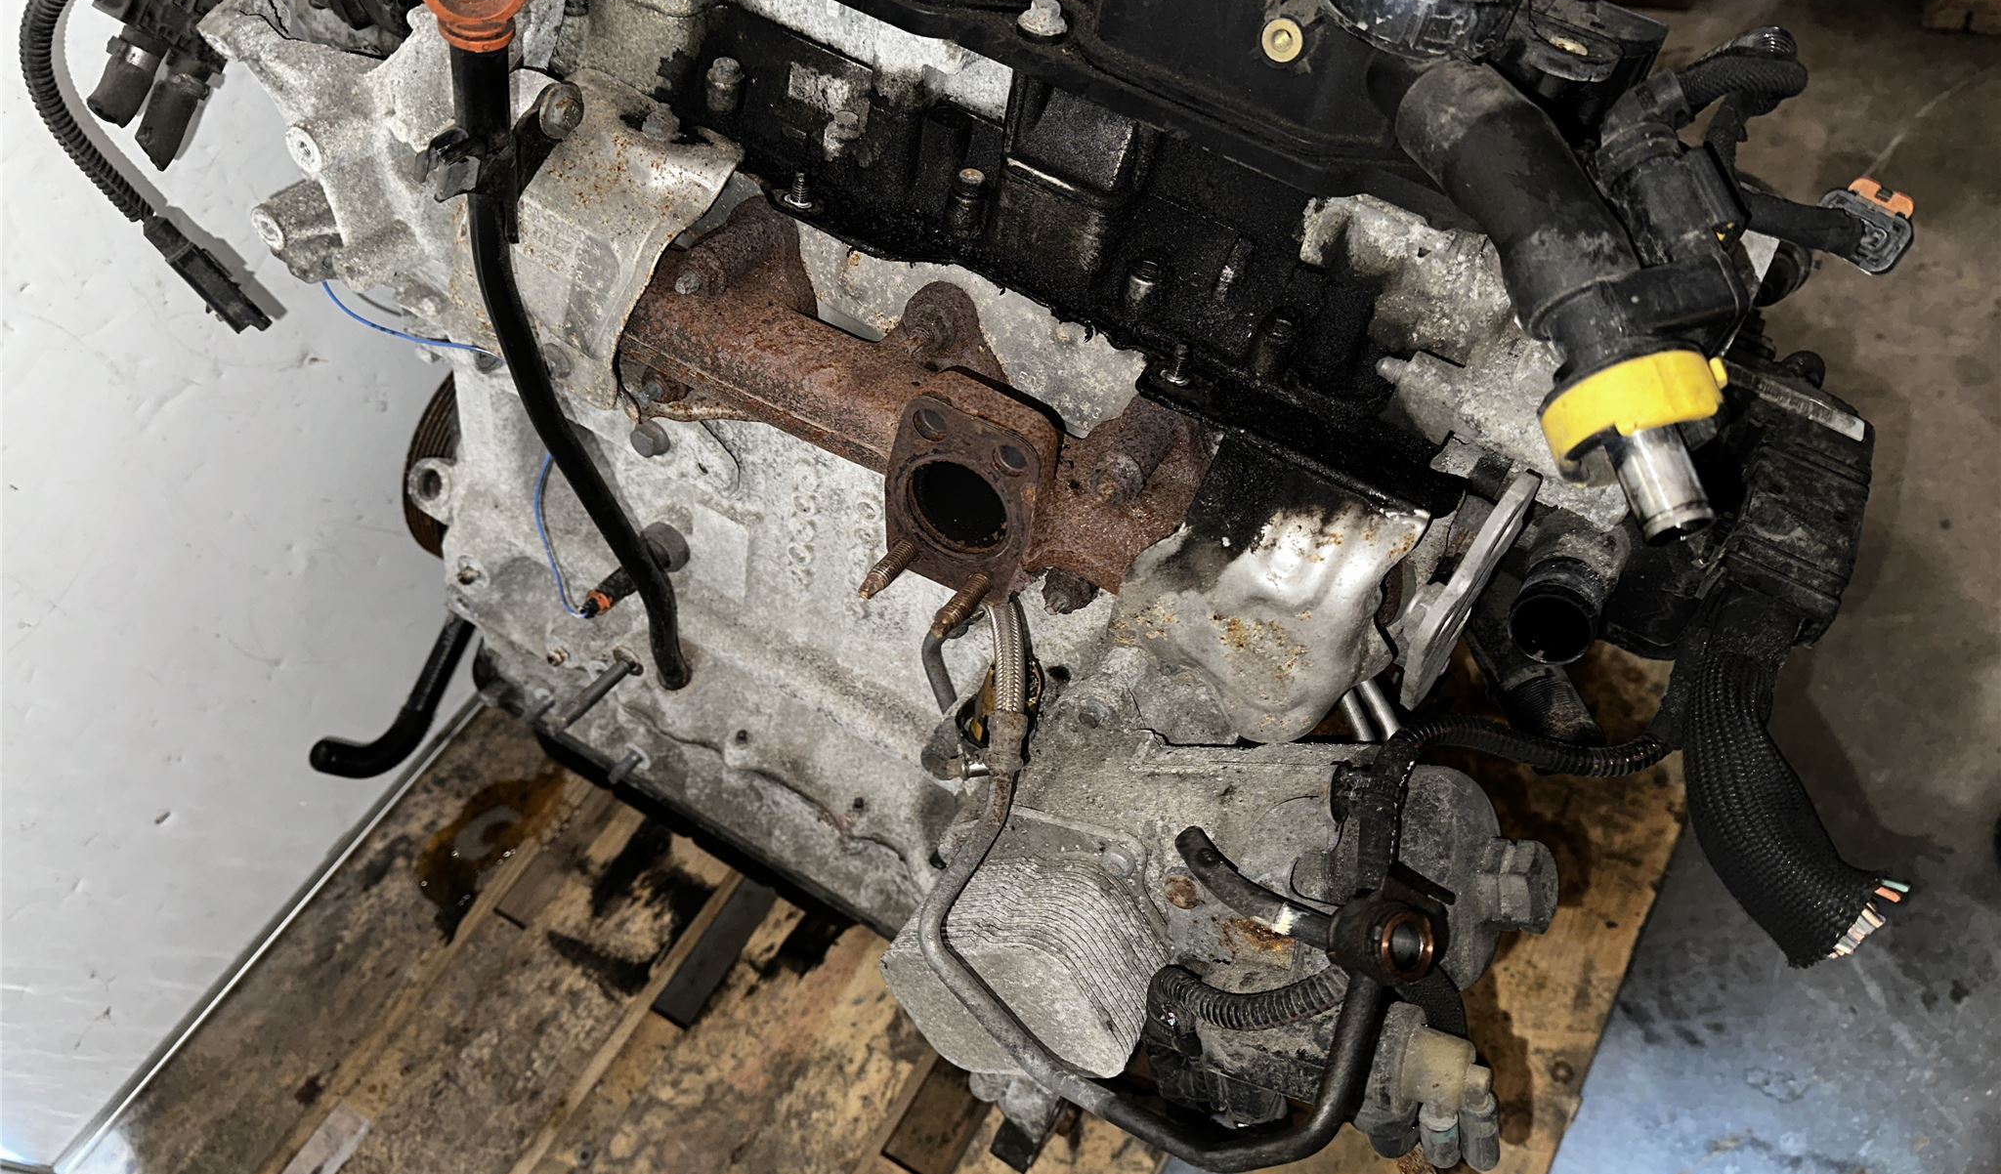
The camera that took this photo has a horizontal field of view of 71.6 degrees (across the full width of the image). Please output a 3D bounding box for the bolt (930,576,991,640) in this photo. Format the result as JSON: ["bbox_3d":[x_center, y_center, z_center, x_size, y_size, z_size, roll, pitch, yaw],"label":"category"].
[{"bbox_3d":[-0.016,0.008,0.596,0.009,0.009,0.040,27,48,13],"label":"bolt"}]

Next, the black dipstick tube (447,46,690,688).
[{"bbox_3d":[-0.191,-0.082,0.606,0.050,0.292,0.030,-8,26,9],"label":"black dipstick tube"}]

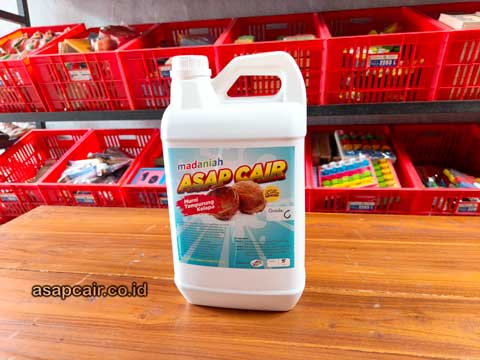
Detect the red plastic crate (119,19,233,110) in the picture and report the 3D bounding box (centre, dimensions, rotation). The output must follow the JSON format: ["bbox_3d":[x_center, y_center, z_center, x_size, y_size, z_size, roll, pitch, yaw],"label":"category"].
[{"bbox_3d":[-0.233,-0.522,1.429,0.380,0.251,0.491,0,37,9],"label":"red plastic crate"}]

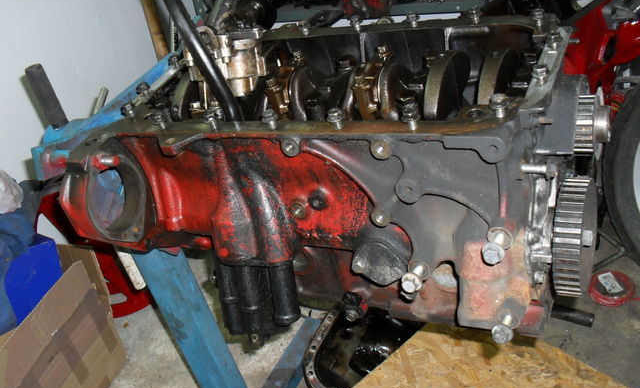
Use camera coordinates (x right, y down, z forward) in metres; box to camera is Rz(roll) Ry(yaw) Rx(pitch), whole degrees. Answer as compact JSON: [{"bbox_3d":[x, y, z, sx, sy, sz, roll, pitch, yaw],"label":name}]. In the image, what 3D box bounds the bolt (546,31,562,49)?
[{"bbox_3d":[0.218,-0.140,0.600,0.015,0.018,0.015,4,39,29],"label":"bolt"}]

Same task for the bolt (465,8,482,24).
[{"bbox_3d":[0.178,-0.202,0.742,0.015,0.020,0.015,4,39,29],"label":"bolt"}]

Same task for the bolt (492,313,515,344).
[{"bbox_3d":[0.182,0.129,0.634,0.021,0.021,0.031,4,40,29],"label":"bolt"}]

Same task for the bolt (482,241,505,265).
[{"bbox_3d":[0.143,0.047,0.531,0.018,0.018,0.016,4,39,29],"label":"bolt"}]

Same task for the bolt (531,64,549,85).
[{"bbox_3d":[0.190,-0.101,0.555,0.015,0.019,0.015,4,39,29],"label":"bolt"}]

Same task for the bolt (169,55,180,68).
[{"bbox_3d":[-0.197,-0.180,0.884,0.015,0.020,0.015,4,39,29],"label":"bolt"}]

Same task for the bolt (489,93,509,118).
[{"bbox_3d":[0.147,-0.070,0.529,0.016,0.021,0.016,4,39,29],"label":"bolt"}]

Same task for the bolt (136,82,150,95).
[{"bbox_3d":[-0.210,-0.123,0.779,0.015,0.017,0.015,4,39,29],"label":"bolt"}]

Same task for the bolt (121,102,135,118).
[{"bbox_3d":[-0.225,-0.097,0.770,0.015,0.022,0.015,4,40,29],"label":"bolt"}]

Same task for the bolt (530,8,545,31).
[{"bbox_3d":[0.218,-0.173,0.643,0.014,0.019,0.014,4,39,29],"label":"bolt"}]

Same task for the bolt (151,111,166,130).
[{"bbox_3d":[-0.176,-0.079,0.720,0.015,0.022,0.015,4,40,29],"label":"bolt"}]

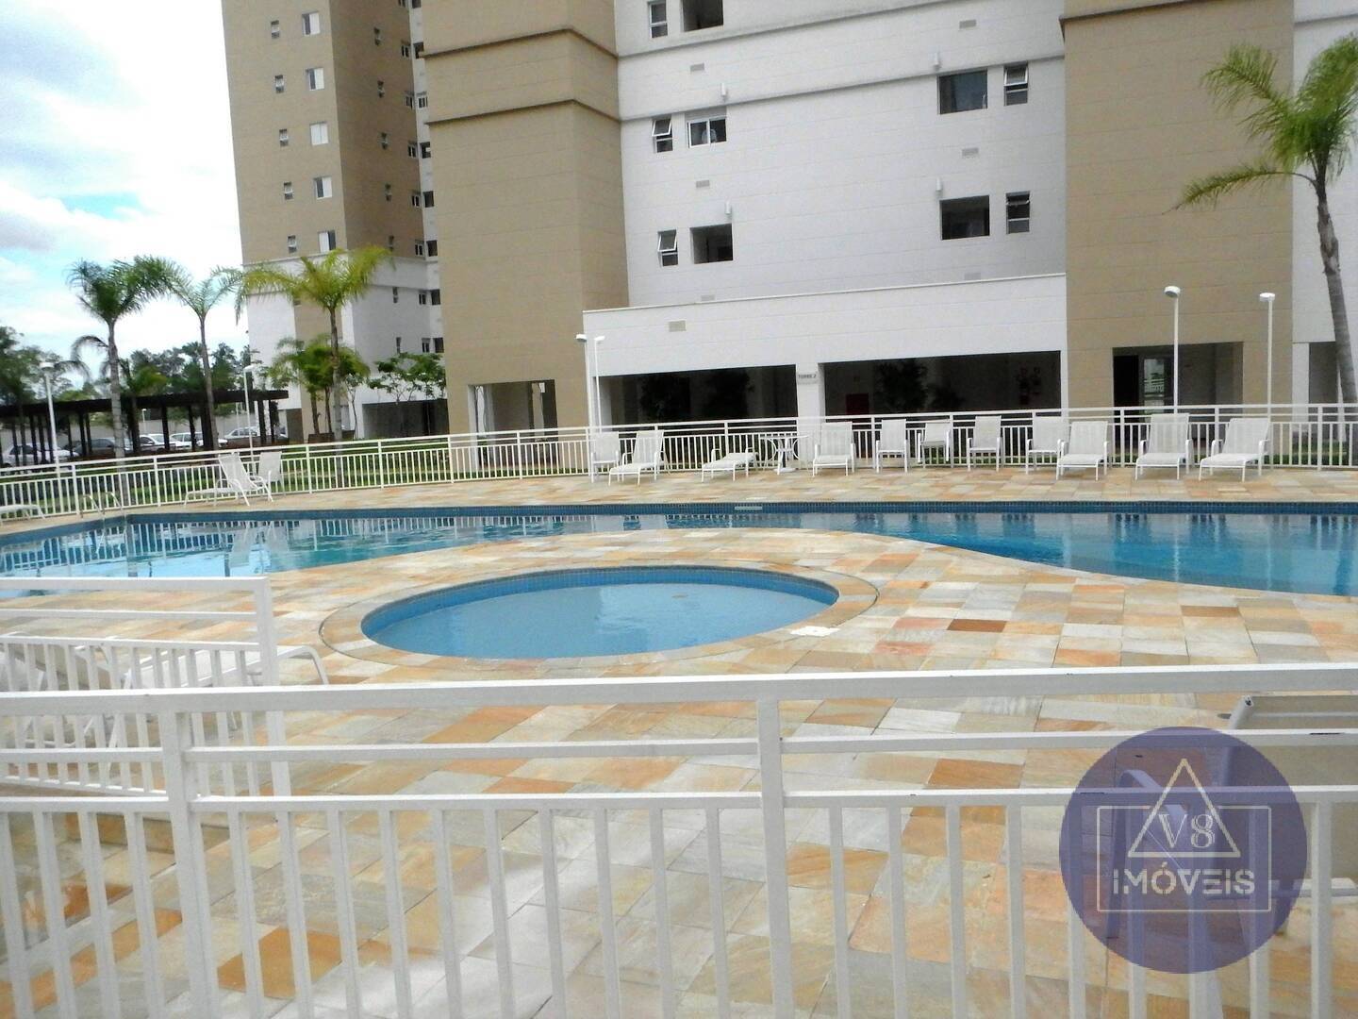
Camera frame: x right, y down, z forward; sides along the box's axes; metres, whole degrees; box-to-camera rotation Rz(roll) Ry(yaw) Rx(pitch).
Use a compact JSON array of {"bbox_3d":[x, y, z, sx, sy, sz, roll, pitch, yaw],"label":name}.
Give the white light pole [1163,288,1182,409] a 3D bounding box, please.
[{"bbox_3d":[8.849,-2.379,19.750,0.360,3.221,0.270,-9,8,-43],"label":"white light pole"}]

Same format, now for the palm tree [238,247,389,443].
[{"bbox_3d":[-8.398,-3.272,25.725,3.532,5.580,3.356,-3,6,0],"label":"palm tree"}]

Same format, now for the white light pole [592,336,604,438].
[{"bbox_3d":[-1.814,-2.407,25.457,0.270,3.185,0.360,2,8,37],"label":"white light pole"}]

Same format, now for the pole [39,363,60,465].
[{"bbox_3d":[-12.924,-1.422,22.512,0.270,3.110,0.360,-1,6,17],"label":"pole"}]

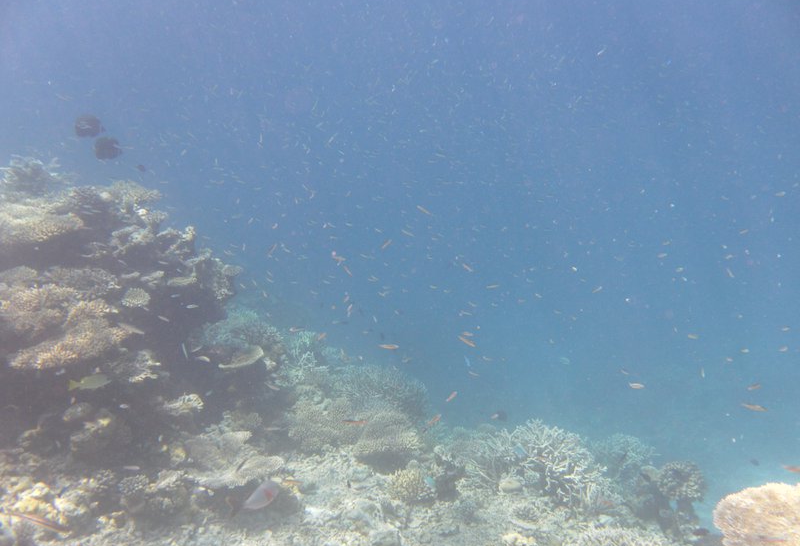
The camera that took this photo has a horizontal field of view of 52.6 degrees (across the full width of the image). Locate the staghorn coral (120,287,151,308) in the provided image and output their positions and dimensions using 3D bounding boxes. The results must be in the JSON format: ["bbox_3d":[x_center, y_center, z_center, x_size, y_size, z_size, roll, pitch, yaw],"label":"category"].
[{"bbox_3d":[-1.243,0.115,3.800,0.141,0.081,0.120,0,9,0],"label":"staghorn coral"}]

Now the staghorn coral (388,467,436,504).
[{"bbox_3d":[0.060,1.025,3.900,0.230,0.160,0.210,0,8,0],"label":"staghorn coral"}]

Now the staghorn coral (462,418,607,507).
[{"bbox_3d":[0.709,0.994,4.200,0.768,0.351,0.576,0,9,0],"label":"staghorn coral"}]

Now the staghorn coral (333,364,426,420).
[{"bbox_3d":[-0.117,0.747,5.100,0.593,0.314,0.474,0,9,0],"label":"staghorn coral"}]

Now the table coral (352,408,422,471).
[{"bbox_3d":[-0.070,0.865,4.200,0.353,0.255,0.318,0,9,0],"label":"table coral"}]

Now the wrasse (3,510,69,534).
[{"bbox_3d":[-1.123,0.768,2.500,0.215,0.045,0.030,17,11,5],"label":"wrasse"}]

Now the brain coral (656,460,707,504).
[{"bbox_3d":[1.496,1.114,4.300,0.266,0.176,0.239,0,9,0],"label":"brain coral"}]

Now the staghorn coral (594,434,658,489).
[{"bbox_3d":[1.360,1.136,4.900,0.388,0.266,0.330,0,9,0],"label":"staghorn coral"}]

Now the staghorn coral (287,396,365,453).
[{"bbox_3d":[-0.405,0.830,4.400,0.424,0.240,0.361,0,9,0],"label":"staghorn coral"}]

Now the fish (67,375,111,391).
[{"bbox_3d":[-1.343,0.474,3.500,0.185,0.068,0.032,-4,9,-6],"label":"fish"}]

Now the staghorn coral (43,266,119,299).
[{"bbox_3d":[-1.540,0.046,3.900,0.366,0.136,0.275,0,9,0],"label":"staghorn coral"}]

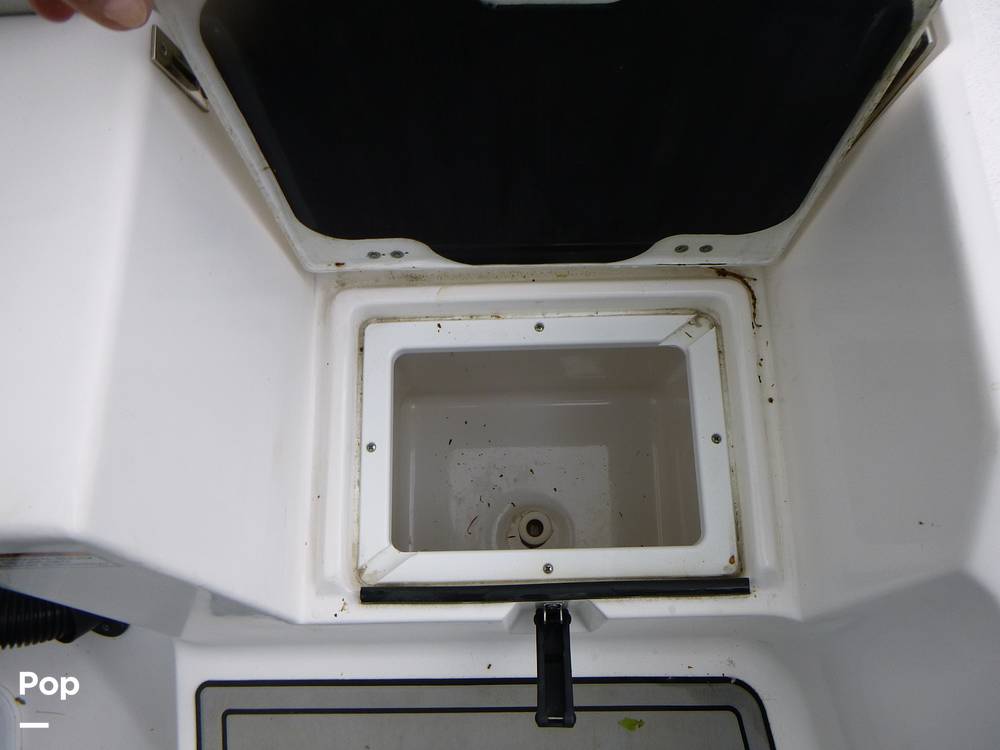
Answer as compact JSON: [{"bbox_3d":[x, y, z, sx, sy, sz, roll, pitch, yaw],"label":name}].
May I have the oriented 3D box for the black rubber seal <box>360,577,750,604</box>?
[{"bbox_3d":[0.048,0.189,0.633,0.341,0.011,0.013,-2,78,1],"label":"black rubber seal"}]

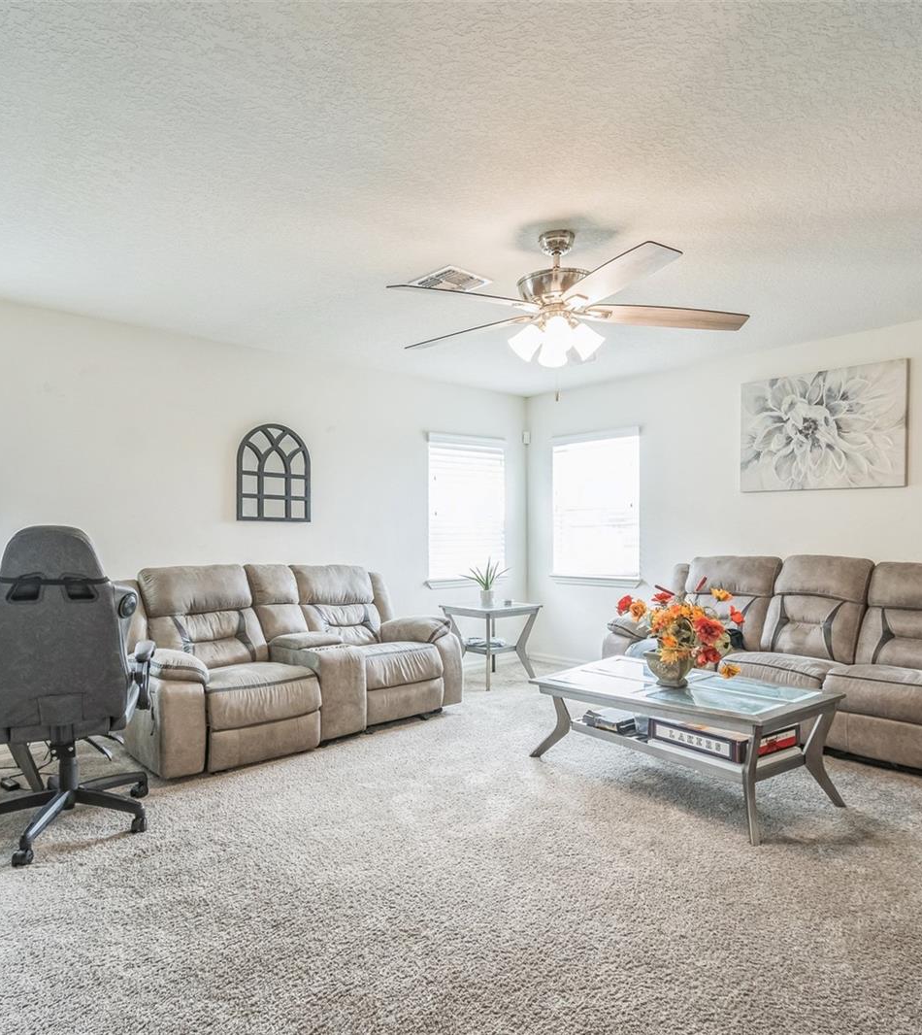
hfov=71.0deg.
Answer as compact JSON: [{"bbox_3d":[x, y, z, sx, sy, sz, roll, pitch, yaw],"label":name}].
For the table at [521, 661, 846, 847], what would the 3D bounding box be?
[{"bbox_3d":[1.080,1.072,3.225,0.722,0.464,1.226,0,0,-42],"label":"table"}]

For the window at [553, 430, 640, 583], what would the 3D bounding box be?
[{"bbox_3d":[1.124,-0.093,5.466,0.840,1.250,0.100,-1,-1,45],"label":"window"}]

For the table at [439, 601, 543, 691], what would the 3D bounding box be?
[{"bbox_3d":[0.240,1.007,5.150,0.570,0.610,0.570,1,-1,-41],"label":"table"}]

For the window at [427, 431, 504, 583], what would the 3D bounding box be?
[{"bbox_3d":[0.073,-0.085,5.552,0.922,1.213,0.103,0,0,-42],"label":"window"}]

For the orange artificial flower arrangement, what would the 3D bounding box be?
[{"bbox_3d":[1.066,0.528,3.130,0.520,0.470,0.500,-1,-1,45],"label":"orange artificial flower arrangement"}]

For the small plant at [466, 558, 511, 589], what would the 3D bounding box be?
[{"bbox_3d":[0.208,0.438,5.030,0.290,0.250,0.290,1,-1,-41],"label":"small plant"}]

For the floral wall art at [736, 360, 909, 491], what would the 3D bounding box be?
[{"bbox_3d":[2.350,-0.571,4.281,0.985,0.775,0.040,-1,-1,45],"label":"floral wall art"}]

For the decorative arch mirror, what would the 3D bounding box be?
[{"bbox_3d":[-1.248,-0.303,4.384,0.520,0.660,0.030,1,-1,-41],"label":"decorative arch mirror"}]

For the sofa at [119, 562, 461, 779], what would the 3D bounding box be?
[{"bbox_3d":[-1.001,0.792,4.059,1.940,1.000,0.940,1,-1,-43],"label":"sofa"}]

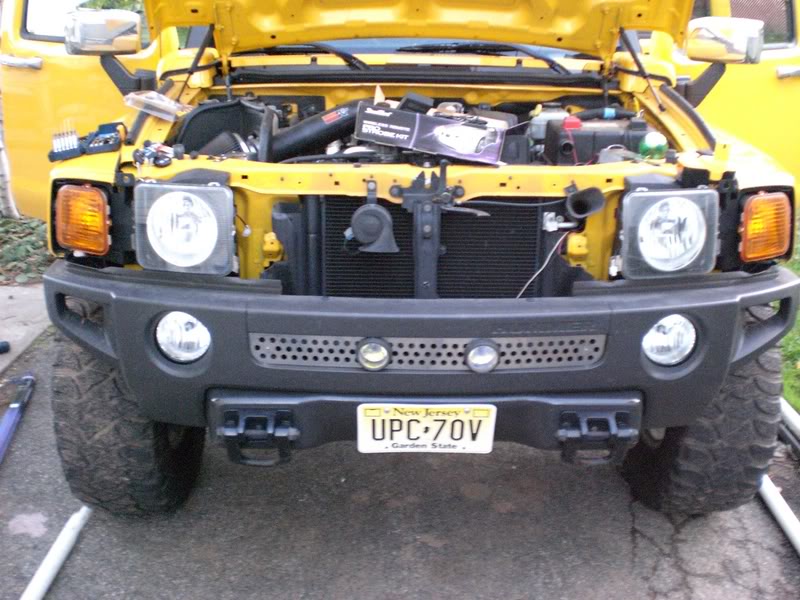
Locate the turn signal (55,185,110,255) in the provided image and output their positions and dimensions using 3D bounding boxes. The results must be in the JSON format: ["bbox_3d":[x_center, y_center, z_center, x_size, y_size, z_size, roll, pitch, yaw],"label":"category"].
[{"bbox_3d":[-0.777,-0.208,2.210,0.148,0.172,0.075,6,18,16],"label":"turn signal"}]

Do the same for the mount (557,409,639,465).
[{"bbox_3d":[0.463,0.320,2.059,0.178,0.115,0.095,0,17,-1],"label":"mount"}]

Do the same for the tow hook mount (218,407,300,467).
[{"bbox_3d":[-0.328,0.319,2.049,0.178,0.115,0.095,0,17,-1],"label":"tow hook mount"}]

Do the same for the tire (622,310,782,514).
[{"bbox_3d":[0.875,0.244,2.721,0.290,0.820,0.820,0,17,-1],"label":"tire"}]

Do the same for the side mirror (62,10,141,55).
[{"bbox_3d":[-0.975,-0.877,2.878,0.125,0.158,0.200,14,21,36],"label":"side mirror"}]

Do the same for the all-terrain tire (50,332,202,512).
[{"bbox_3d":[-0.790,0.234,2.697,0.290,0.820,0.820,0,17,-1],"label":"all-terrain tire"}]

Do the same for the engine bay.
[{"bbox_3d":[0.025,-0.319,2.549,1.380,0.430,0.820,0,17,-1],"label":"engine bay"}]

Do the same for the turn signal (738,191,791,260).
[{"bbox_3d":[0.906,-0.192,2.236,0.148,0.172,0.075,-5,18,-18],"label":"turn signal"}]

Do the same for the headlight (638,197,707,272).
[{"bbox_3d":[0.662,-0.172,2.183,0.176,0.182,0.080,-1,17,-5],"label":"headlight"}]

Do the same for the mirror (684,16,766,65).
[{"bbox_3d":[1.078,-0.860,2.909,0.125,0.158,0.200,-13,22,-38],"label":"mirror"}]

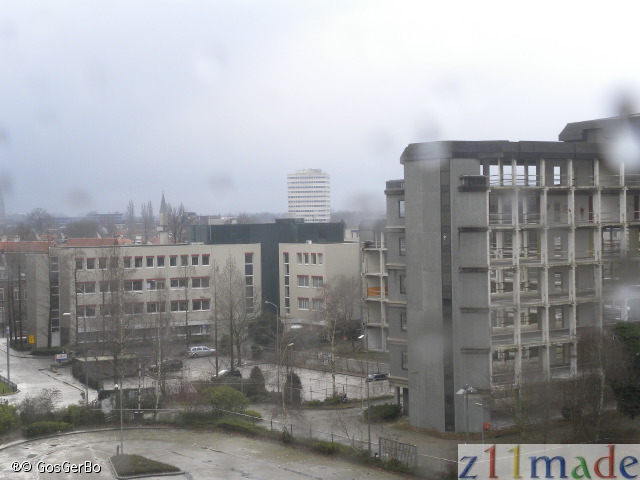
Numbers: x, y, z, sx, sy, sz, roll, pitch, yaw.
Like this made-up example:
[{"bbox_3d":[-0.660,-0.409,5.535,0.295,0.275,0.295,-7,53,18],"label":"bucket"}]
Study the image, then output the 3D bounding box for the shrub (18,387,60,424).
[{"bbox_3d":[-27.110,16.298,117.967,3.700,3.400,3.300,-1,1,0],"label":"shrub"}]

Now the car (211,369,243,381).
[{"bbox_3d":[-11.097,16.397,146.986,4.100,1.450,1.700,-2,1,-30],"label":"car"}]

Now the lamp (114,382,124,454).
[{"bbox_3d":[-16.805,14.979,101.960,0.750,6.000,0.300,-1,1,0],"label":"lamp"}]

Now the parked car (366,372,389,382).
[{"bbox_3d":[7.018,16.147,142.986,4.200,1.420,1.720,-2,1,-40],"label":"parked car"}]

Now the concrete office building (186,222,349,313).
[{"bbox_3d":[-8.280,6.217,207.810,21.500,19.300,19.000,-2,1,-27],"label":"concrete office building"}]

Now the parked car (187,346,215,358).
[{"bbox_3d":[-16.832,15.971,174.360,4.300,1.470,1.720,-2,1,-37],"label":"parked car"}]

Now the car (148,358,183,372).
[{"bbox_3d":[-20.018,16.330,158.486,4.300,1.470,1.730,-2,1,-30],"label":"car"}]

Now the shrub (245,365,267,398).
[{"bbox_3d":[-7.016,15.661,133.867,2.000,3.200,2.000,-1,1,0],"label":"shrub"}]

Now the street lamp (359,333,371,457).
[{"bbox_3d":[3.614,12.744,99.567,1.100,9.900,0.350,-2,1,-31],"label":"street lamp"}]

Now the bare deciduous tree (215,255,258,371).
[{"bbox_3d":[-10.559,9.455,154.852,5.400,15.000,5.200,-1,1,0],"label":"bare deciduous tree"}]

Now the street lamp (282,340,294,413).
[{"bbox_3d":[-3.178,13.846,122.677,1.050,7.100,0.320,-1,1,0],"label":"street lamp"}]

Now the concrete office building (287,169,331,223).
[{"bbox_3d":[-7.556,-23.741,859.473,28.000,53.500,19.000,-1,1,6],"label":"concrete office building"}]

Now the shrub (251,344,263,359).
[{"bbox_3d":[-8.942,15.655,171.507,1.750,1.950,1.750,-1,1,0],"label":"shrub"}]

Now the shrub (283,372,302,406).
[{"bbox_3d":[-2.805,15.599,127.895,2.000,3.400,2.000,-1,1,0],"label":"shrub"}]

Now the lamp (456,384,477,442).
[{"bbox_3d":[12.258,14.775,101.445,1.600,5.600,0.600,-1,1,0],"label":"lamp"}]

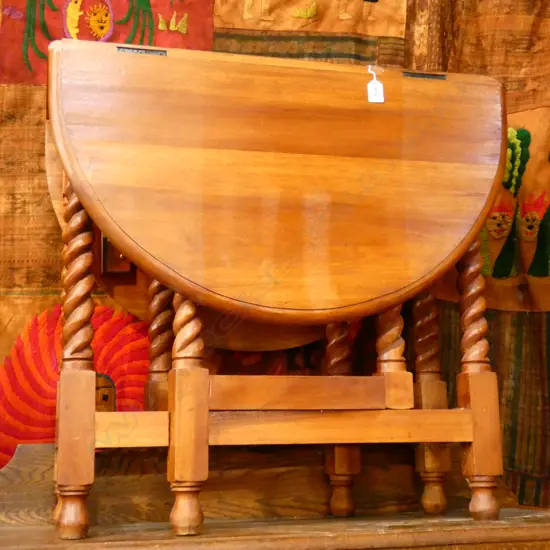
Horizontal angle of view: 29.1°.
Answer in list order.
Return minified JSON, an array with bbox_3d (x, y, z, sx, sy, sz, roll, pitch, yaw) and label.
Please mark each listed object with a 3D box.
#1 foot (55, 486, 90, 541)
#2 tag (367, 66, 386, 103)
[{"bbox_3d":[-0.293,0.346,1.542,0.046,0.079,0.046,2,-10,-14],"label":"foot"},{"bbox_3d":[0.163,-0.308,1.708,0.029,0.064,0.004,2,-10,-14],"label":"tag"}]

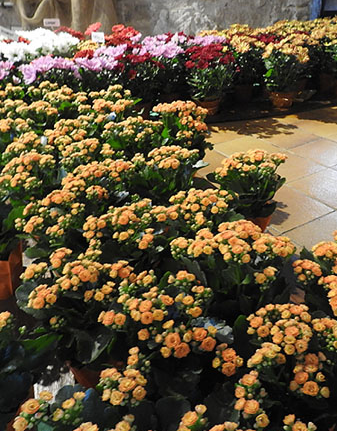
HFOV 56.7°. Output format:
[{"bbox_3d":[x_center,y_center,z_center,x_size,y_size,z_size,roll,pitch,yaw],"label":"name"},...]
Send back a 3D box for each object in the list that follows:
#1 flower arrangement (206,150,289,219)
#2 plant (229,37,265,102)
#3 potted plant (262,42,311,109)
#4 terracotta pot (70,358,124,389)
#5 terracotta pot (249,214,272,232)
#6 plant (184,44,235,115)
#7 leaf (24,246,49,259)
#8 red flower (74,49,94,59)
[{"bbox_3d":[0.241,-0.059,0.952,0.260,0.285,0.255,-2,34,0],"label":"flower arrangement"},{"bbox_3d":[0.571,-1.048,2.285,0.320,0.410,0.320,-2,34,0],"label":"plant"},{"bbox_3d":[0.800,-0.936,2.118,0.330,0.400,0.320,-2,34,0],"label":"potted plant"},{"bbox_3d":[-0.131,0.279,0.643,0.120,0.100,0.120,-2,34,0],"label":"terracotta pot"},{"bbox_3d":[0.273,0.014,1.002,0.130,0.108,0.130,-2,34,1],"label":"terracotta pot"},{"bbox_3d":[0.273,-0.888,2.080,0.330,0.400,0.320,-2,34,0],"label":"plant"},{"bbox_3d":[-0.336,0.094,0.794,0.062,0.020,0.038,-2,34,0],"label":"leaf"},{"bbox_3d":[-0.560,-1.077,2.083,0.120,0.070,0.110,-2,34,0],"label":"red flower"}]

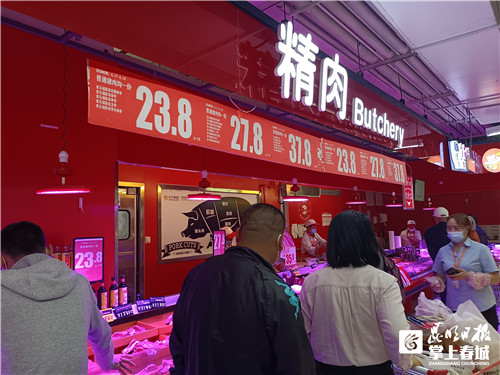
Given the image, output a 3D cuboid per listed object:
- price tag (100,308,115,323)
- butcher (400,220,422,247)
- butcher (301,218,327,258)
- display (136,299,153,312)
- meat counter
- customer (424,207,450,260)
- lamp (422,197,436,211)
[{"bbox_3d":[-0.957,0.857,2.414,0.015,0.083,0.090,-28,-21,36],"label":"price tag"},{"bbox_3d":[3.577,1.481,7.900,0.480,1.540,0.360,-4,-6,26],"label":"butcher"},{"bbox_3d":[0.965,1.284,5.400,0.420,1.580,0.520,-6,-7,41],"label":"butcher"},{"bbox_3d":[-0.784,0.880,2.687,0.015,0.080,0.100,-28,-21,36],"label":"display"},{"bbox_3d":[1.737,1.529,5.016,1.150,0.980,5.400,-6,-7,41],"label":"meat counter"},{"bbox_3d":[2.545,1.117,4.700,0.500,1.700,0.340,-1,-5,-8],"label":"customer"},{"bbox_3d":[3.788,0.343,7.600,0.290,0.270,0.290,-6,-7,41],"label":"lamp"}]

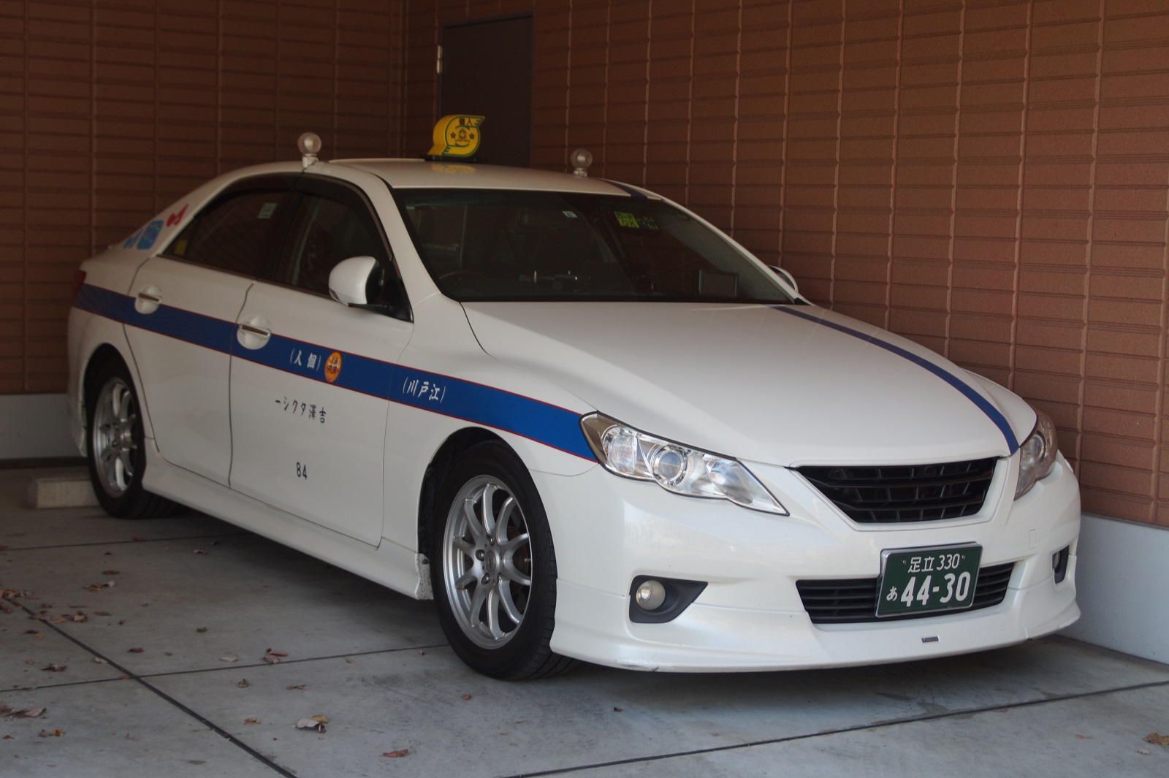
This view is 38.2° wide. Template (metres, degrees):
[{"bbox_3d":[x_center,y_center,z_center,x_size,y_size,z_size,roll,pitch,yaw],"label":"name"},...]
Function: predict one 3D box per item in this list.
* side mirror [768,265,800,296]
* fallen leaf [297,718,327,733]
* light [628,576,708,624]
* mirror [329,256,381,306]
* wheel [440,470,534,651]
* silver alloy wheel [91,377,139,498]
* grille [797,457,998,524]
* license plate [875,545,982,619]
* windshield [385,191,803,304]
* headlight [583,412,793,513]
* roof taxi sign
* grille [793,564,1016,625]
[{"bbox_3d":[0.701,-0.346,5.963,0.190,0.155,0.115,-1,6,-35],"label":"side mirror"},{"bbox_3d":[-0.630,0.777,3.886,0.070,0.024,0.050,1,5,-9],"label":"fallen leaf"},{"bbox_3d":[0.191,0.494,4.029,0.188,0.120,0.085,0,5,-23],"label":"light"},{"bbox_3d":[-0.682,-0.315,4.984,0.190,0.155,0.115,-1,6,-35],"label":"mirror"},{"bbox_3d":[-0.190,0.449,4.462,0.180,0.465,0.465,-1,6,-35],"label":"wheel"},{"bbox_3d":[-1.807,0.195,6.799,0.170,0.475,0.475,-1,6,-35],"label":"silver alloy wheel"},{"bbox_3d":[0.893,0.275,4.564,0.785,0.163,0.133,-1,6,-35],"label":"grille"},{"bbox_3d":[0.873,0.483,4.251,0.335,0.169,0.020,-1,14,-35],"label":"license plate"},{"bbox_3d":[0.054,-0.431,5.411,1.360,0.110,0.840,-1,35,-35],"label":"windshield"},{"bbox_3d":[0.266,0.190,4.353,0.510,0.250,0.245,1,5,-15],"label":"headlight"},{"bbox_3d":[-0.490,-0.958,6.450,0.200,0.170,0.110,-1,6,-35],"label":"roof taxi sign"},{"bbox_3d":[0.907,0.553,4.549,0.826,0.122,0.112,-1,6,-35],"label":"grille"}]

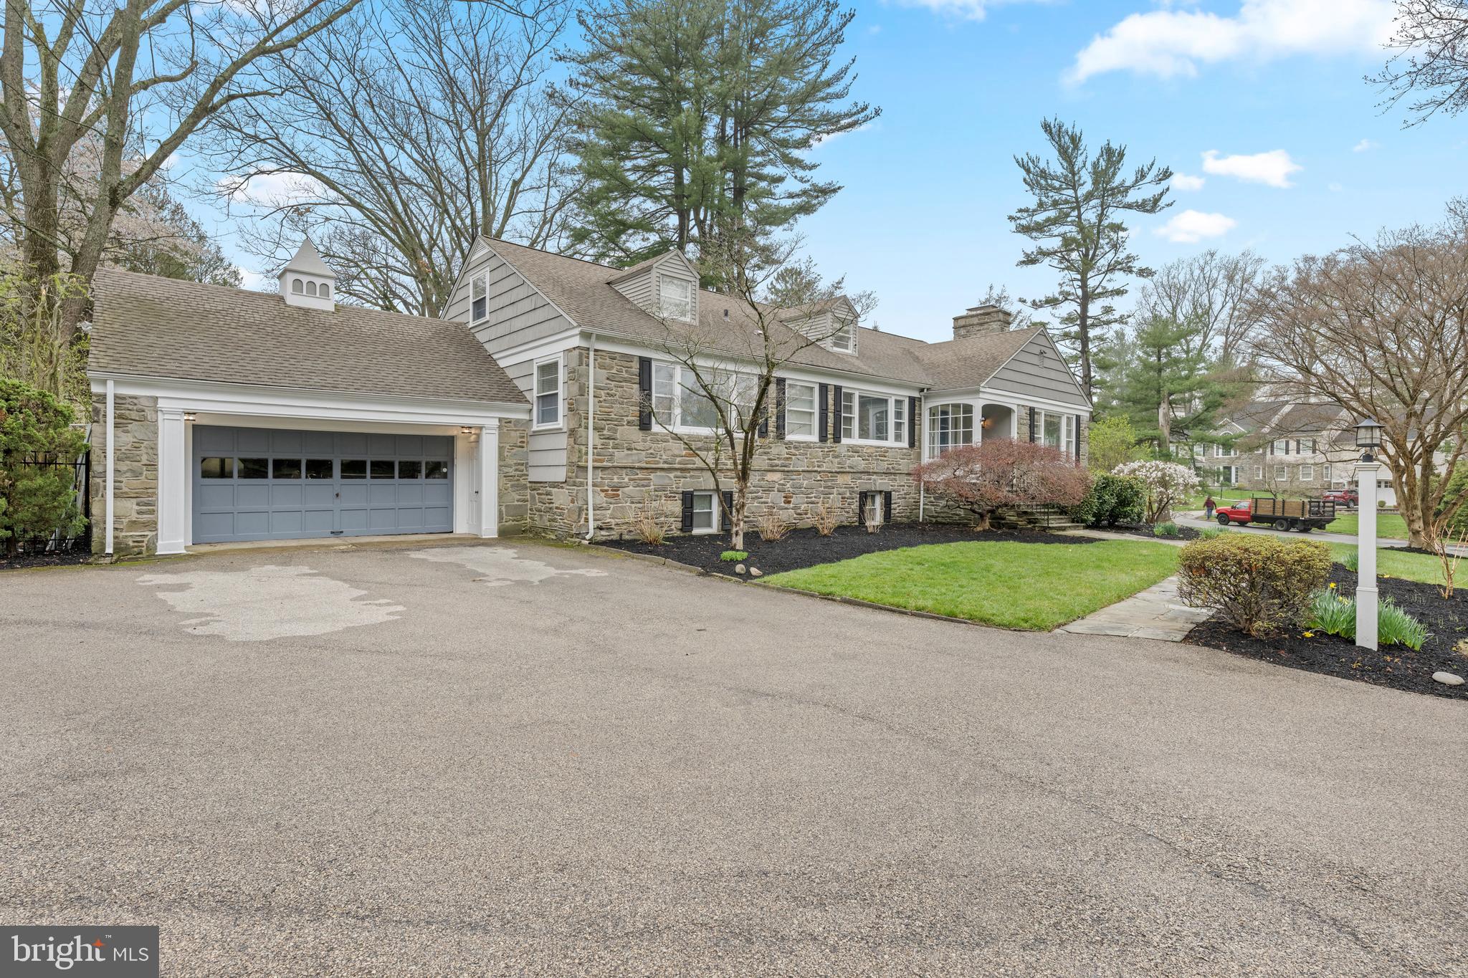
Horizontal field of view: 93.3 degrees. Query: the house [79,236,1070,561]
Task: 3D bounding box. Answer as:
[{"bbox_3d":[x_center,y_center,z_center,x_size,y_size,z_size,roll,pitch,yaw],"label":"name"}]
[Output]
[{"bbox_3d":[-1.193,-2.772,20.720,26.600,7.700,12.400,0,1,-40],"label":"house"}]

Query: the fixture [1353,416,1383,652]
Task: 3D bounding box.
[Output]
[{"bbox_3d":[5.632,0.404,6.154,0.200,2.070,0.200,0,1,43],"label":"fixture"}]

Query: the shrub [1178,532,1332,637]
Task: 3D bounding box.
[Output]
[{"bbox_3d":[5.065,0.914,6.758,1.140,0.950,1.100,0,1,37],"label":"shrub"}]

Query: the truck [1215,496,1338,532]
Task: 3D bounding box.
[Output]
[{"bbox_3d":[38.700,1.689,49.716,2.400,2.300,6.900,0,0,-16],"label":"truck"}]

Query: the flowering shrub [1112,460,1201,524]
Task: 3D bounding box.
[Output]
[{"bbox_3d":[13.718,0.074,22.501,2.400,2.050,2.300,0,1,30],"label":"flowering shrub"}]

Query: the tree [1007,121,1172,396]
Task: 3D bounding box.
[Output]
[{"bbox_3d":[20.549,-9.931,39.919,8.300,23.000,8.300,0,1,27],"label":"tree"}]

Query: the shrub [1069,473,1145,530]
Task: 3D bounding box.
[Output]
[{"bbox_3d":[10.696,0.296,19.803,1.850,1.520,1.800,0,1,27],"label":"shrub"}]

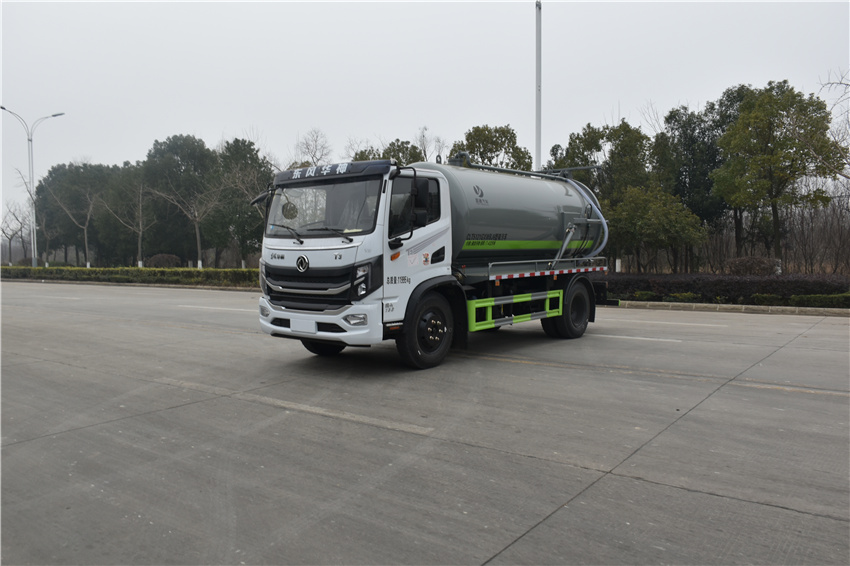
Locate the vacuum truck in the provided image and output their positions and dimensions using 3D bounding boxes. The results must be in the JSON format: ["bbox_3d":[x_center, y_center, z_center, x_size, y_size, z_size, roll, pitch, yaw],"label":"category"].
[{"bbox_3d":[0.639,-0.531,10.283,2.460,3.000,6.720,2,4,40],"label":"vacuum truck"}]

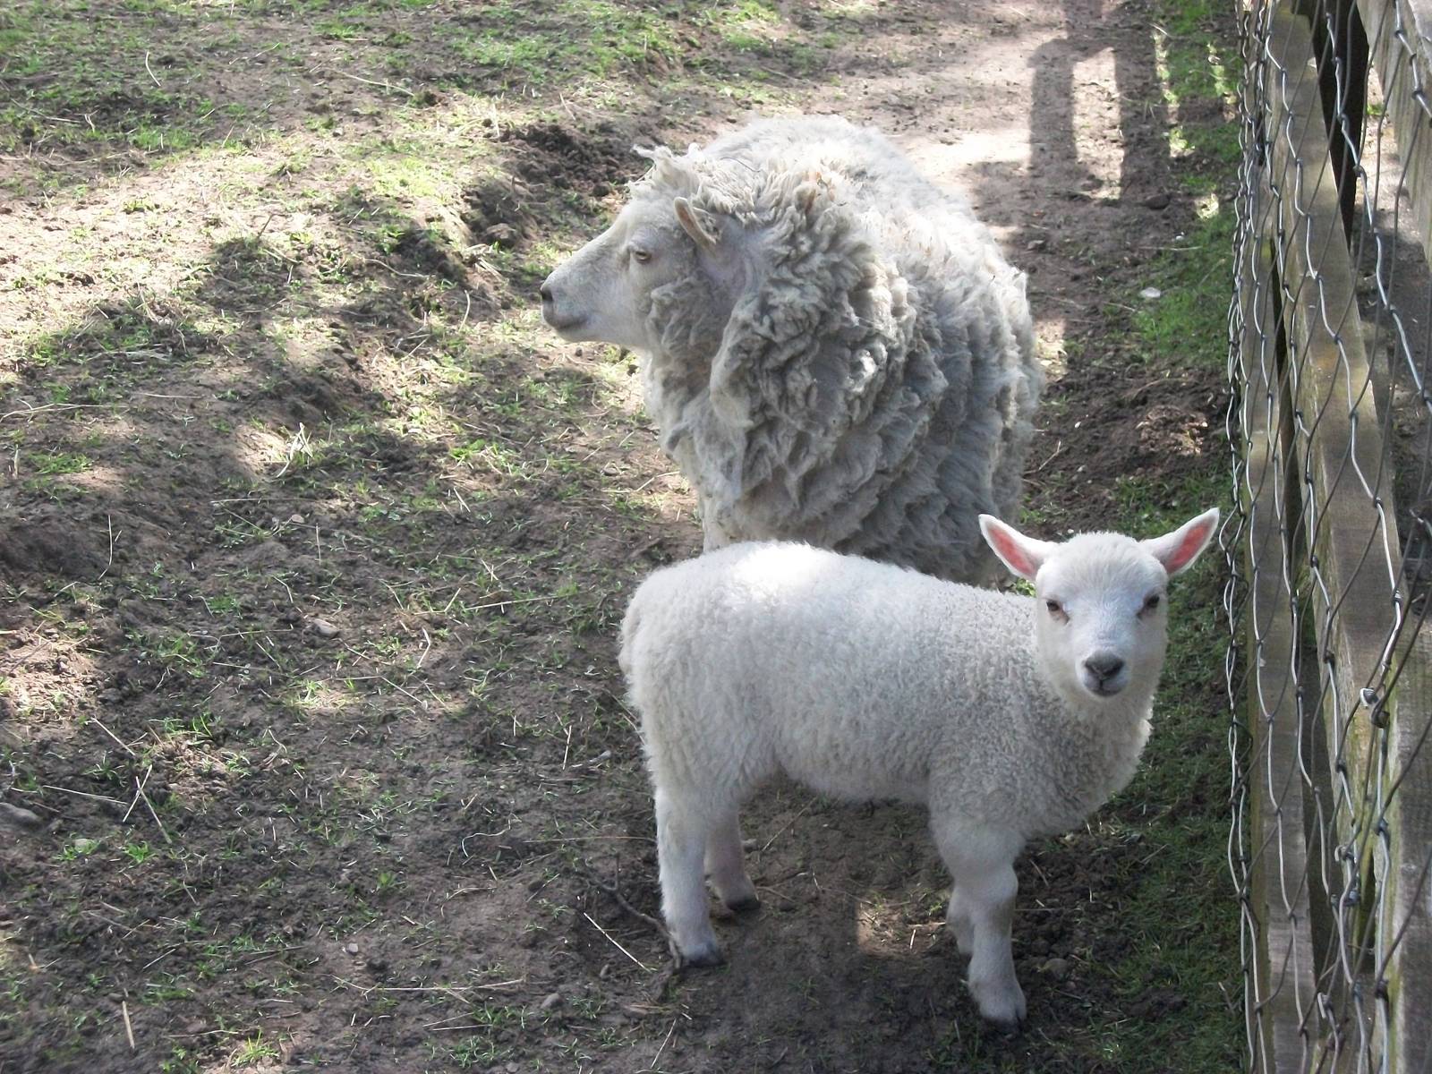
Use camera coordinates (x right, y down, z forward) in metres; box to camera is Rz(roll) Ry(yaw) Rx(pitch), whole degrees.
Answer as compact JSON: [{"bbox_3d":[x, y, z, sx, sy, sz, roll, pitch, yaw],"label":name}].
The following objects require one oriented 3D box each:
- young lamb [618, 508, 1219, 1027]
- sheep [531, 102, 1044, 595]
[{"bbox_3d":[0.195,0.224,2.753,0.630,0.570,0.260,8,24,19],"label":"young lamb"},{"bbox_3d":[0.175,-0.239,3.605,0.520,0.770,0.950,10,24,22],"label":"sheep"}]

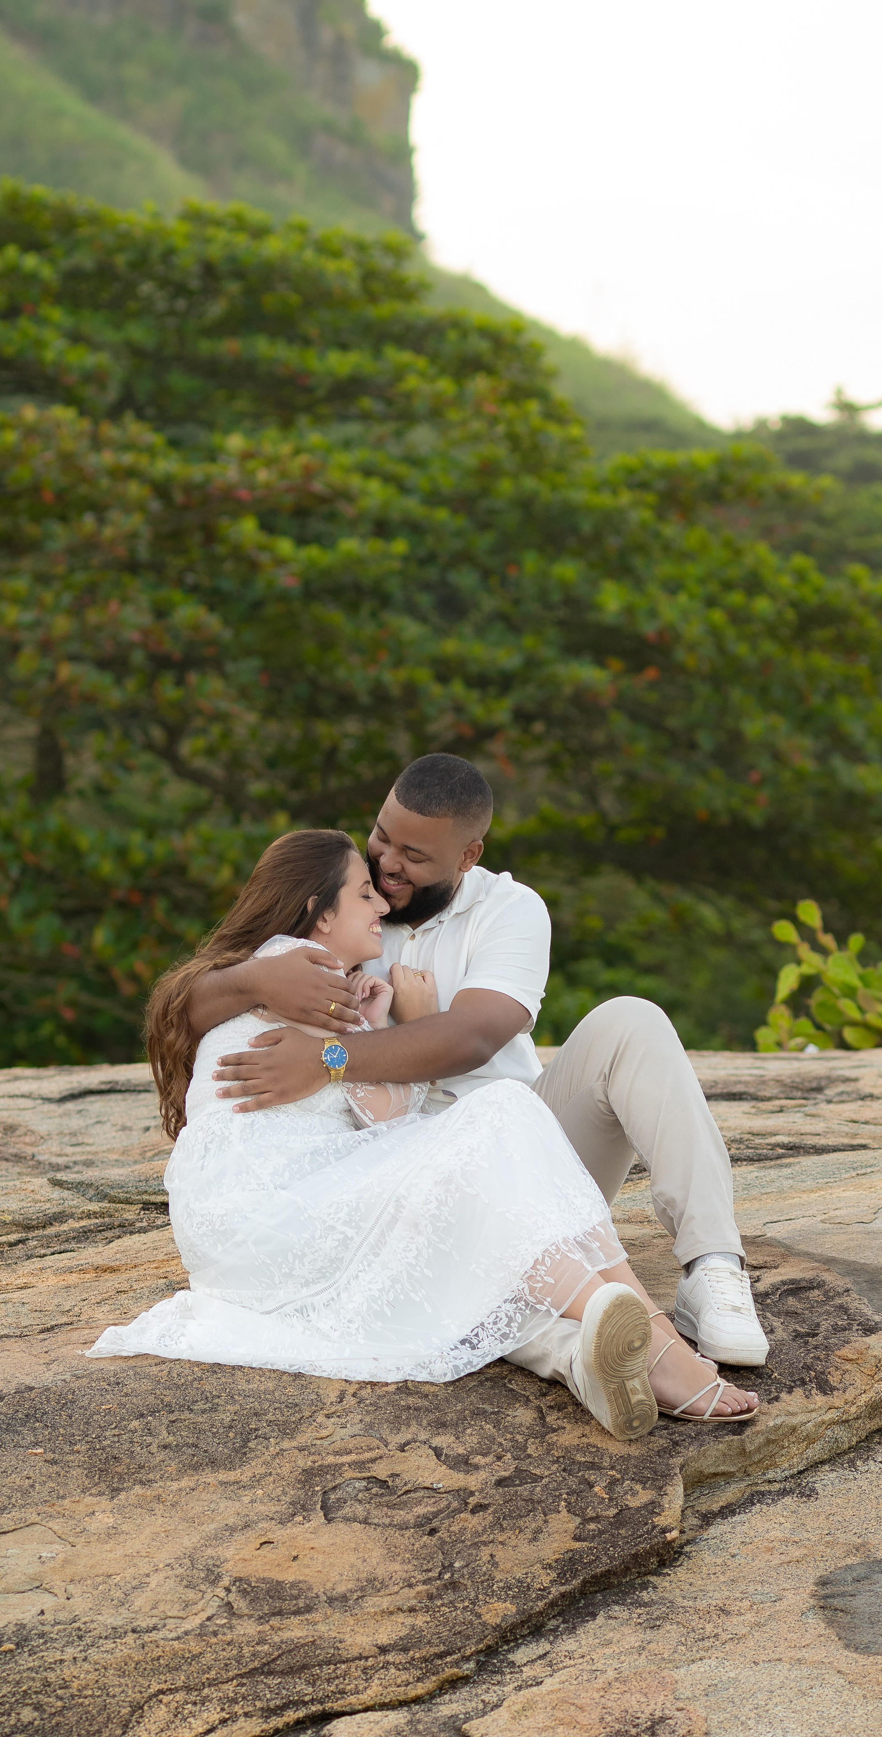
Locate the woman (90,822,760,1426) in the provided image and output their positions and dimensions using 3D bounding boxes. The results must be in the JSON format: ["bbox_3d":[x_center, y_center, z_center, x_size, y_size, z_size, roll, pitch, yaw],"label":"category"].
[{"bbox_3d":[-0.016,0.375,8.980,0.930,0.830,0.600,1,4,20],"label":"woman"}]

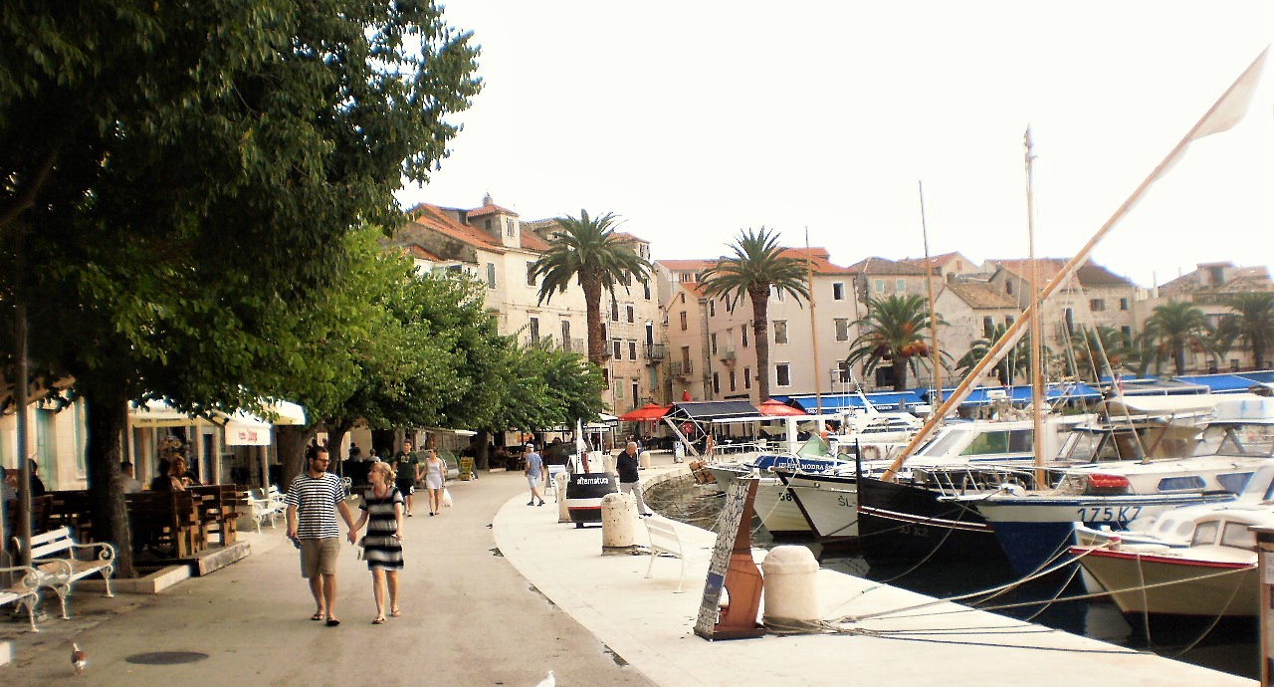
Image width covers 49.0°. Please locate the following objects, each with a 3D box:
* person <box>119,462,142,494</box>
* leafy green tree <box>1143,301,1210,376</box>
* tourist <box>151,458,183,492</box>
[{"bbox_3d":[-7.736,2.469,21.543,0.520,1.280,0.700,-5,-4,34],"label":"person"},{"bbox_3d":[49.508,1.595,128.328,6.600,10.600,6.600,-3,-4,0],"label":"leafy green tree"},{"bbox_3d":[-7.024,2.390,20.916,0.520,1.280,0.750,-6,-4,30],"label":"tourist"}]

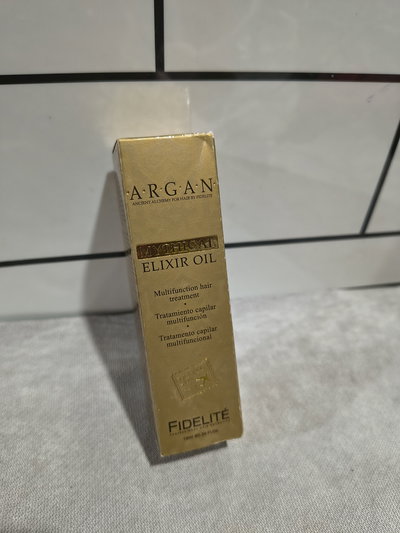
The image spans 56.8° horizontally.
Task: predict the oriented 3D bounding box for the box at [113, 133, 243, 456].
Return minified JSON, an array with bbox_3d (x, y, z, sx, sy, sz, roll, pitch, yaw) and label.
[{"bbox_3d":[-0.008,0.010,0.139,0.030,0.108,0.030,-9,11,-14],"label":"box"}]

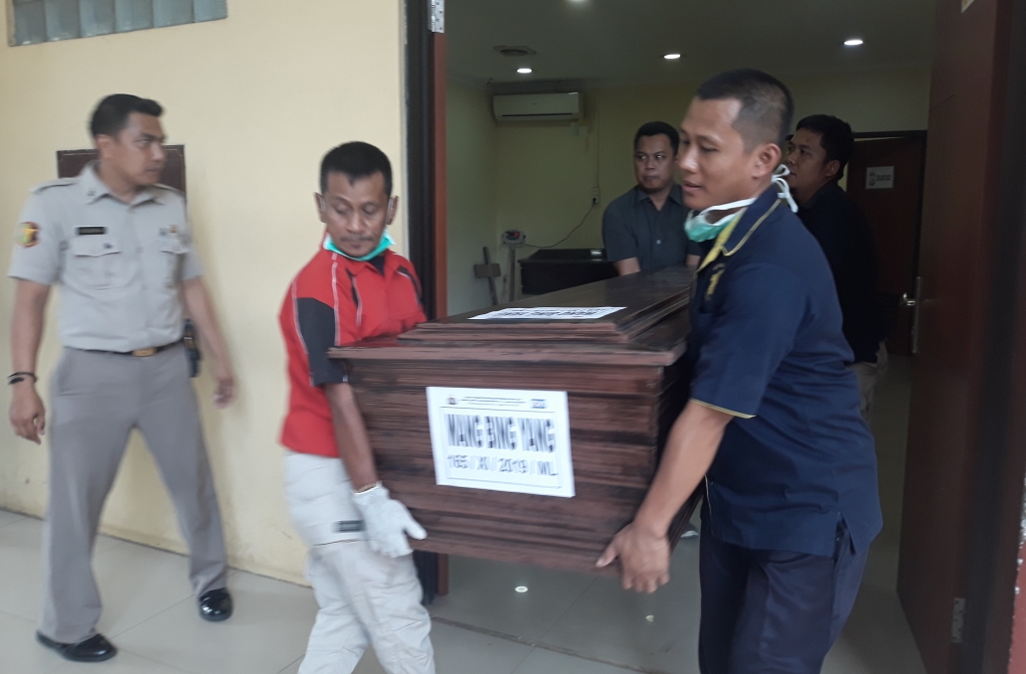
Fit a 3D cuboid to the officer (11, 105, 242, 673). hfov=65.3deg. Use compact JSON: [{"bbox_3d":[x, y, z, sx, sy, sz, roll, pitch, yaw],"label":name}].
[{"bbox_3d":[-1.121,0.119,2.388,0.620,1.640,0.400,-7,11,-43],"label":"officer"}]

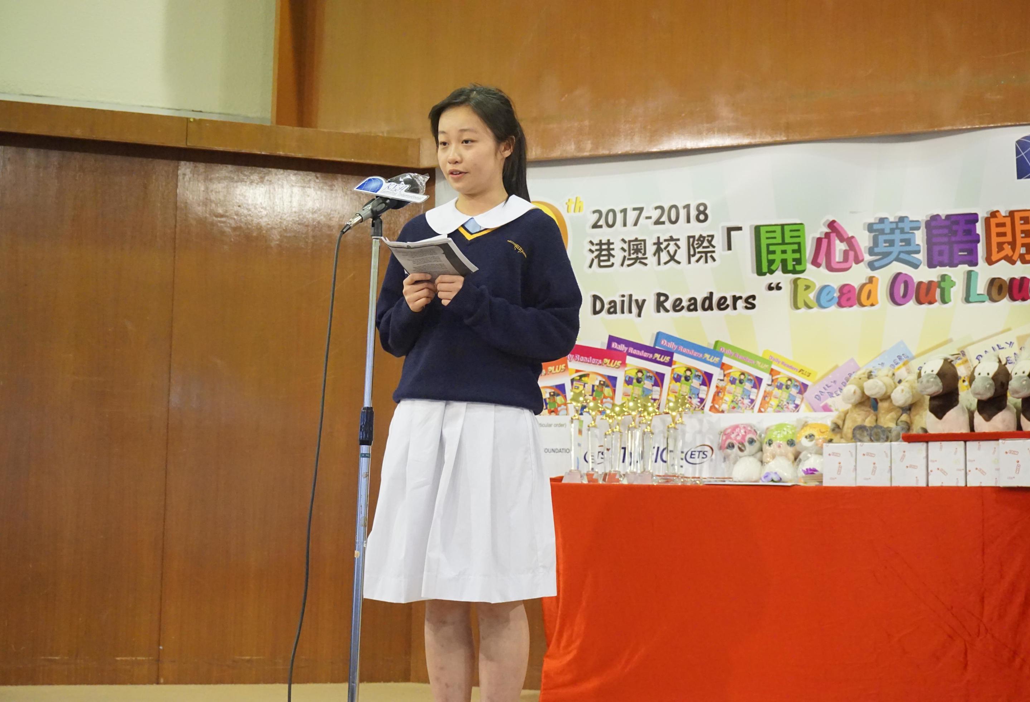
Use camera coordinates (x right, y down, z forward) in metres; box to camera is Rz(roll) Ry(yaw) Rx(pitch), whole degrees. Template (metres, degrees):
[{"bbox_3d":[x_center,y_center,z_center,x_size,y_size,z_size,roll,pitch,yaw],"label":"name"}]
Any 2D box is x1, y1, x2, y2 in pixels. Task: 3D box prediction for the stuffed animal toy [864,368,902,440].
[{"bbox_3d":[0.985,0.145,4.932,0.108,0.200,0.130,-1,-6,22],"label":"stuffed animal toy"}]

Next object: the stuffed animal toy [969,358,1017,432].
[{"bbox_3d":[1.253,0.115,4.819,0.118,0.205,0.135,-3,-7,33],"label":"stuffed animal toy"}]

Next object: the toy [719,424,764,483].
[{"bbox_3d":[0.631,0.284,5.130,0.115,0.163,0.115,0,-6,9],"label":"toy"}]

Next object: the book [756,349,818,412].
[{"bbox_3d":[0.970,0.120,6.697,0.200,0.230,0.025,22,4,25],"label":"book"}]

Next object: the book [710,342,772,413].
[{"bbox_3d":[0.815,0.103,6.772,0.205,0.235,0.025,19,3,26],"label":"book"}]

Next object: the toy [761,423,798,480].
[{"bbox_3d":[0.732,0.282,5.084,0.105,0.163,0.115,0,-6,9],"label":"toy"}]

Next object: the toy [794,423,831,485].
[{"bbox_3d":[0.822,0.280,5.053,0.112,0.168,0.115,1,-6,3],"label":"toy"}]

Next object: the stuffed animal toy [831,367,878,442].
[{"bbox_3d":[0.913,0.146,4.967,0.112,0.200,0.130,-1,-6,24],"label":"stuffed animal toy"}]

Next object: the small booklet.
[{"bbox_3d":[-0.173,-0.195,3.820,0.157,0.016,0.185,-4,-27,19],"label":"small booklet"}]

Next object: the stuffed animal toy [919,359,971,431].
[{"bbox_3d":[1.139,0.119,4.872,0.118,0.205,0.135,-2,-7,32],"label":"stuffed animal toy"}]

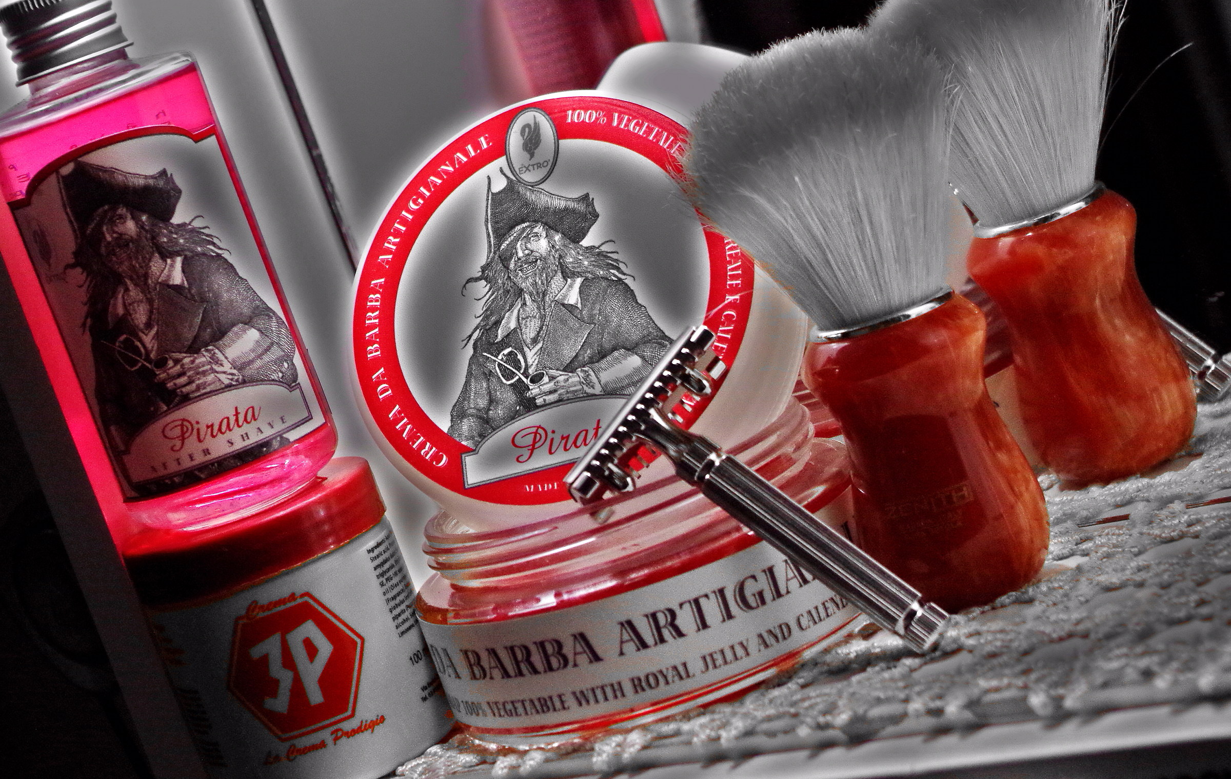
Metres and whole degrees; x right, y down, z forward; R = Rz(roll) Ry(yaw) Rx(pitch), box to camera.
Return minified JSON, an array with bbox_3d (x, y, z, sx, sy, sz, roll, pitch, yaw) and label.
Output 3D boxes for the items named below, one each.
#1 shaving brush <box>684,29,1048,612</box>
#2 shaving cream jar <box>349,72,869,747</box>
[{"bbox_3d":[0.049,-0.013,0.525,0.053,0.110,0.053,-17,8,5],"label":"shaving brush"},{"bbox_3d":[-0.005,-0.001,0.558,0.093,0.113,0.099,-18,8,3],"label":"shaving cream jar"}]

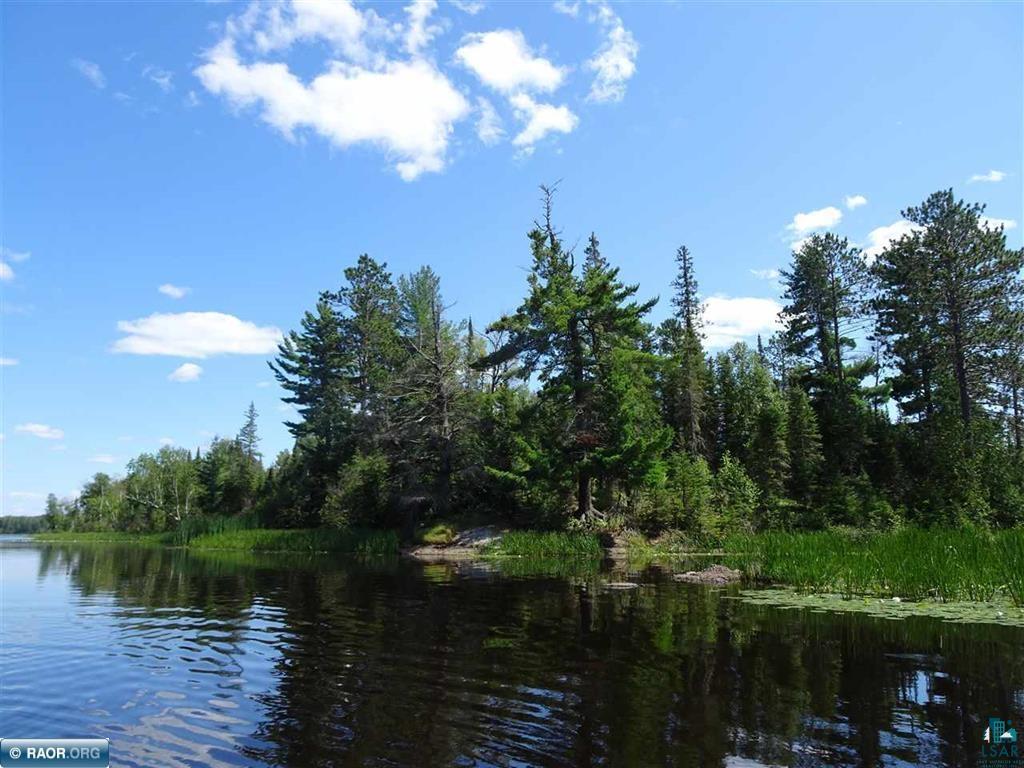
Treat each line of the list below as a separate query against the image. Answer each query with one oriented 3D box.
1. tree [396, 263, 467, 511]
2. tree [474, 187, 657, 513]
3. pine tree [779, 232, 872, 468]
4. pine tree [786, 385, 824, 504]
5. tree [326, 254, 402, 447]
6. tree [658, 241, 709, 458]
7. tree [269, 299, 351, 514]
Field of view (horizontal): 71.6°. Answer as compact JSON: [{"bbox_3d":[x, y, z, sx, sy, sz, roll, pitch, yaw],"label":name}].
[{"bbox_3d":[-4.623,0.113,40.325,4.084,14.361,3.880,0,-12,0],"label":"tree"},{"bbox_3d":[3.090,-2.136,38.241,9.994,18.436,7.995,0,-12,0],"label":"tree"},{"bbox_3d":[19.013,-1.650,42.736,5.665,15.969,5.382,0,-12,0],"label":"pine tree"},{"bbox_3d":[14.885,3.099,36.128,1.832,6.279,1.832,0,-12,0],"label":"pine tree"},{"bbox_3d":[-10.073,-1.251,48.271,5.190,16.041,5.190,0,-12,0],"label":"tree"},{"bbox_3d":[10.591,-1.434,43.712,3.088,15.242,3.088,0,-12,0],"label":"tree"},{"bbox_3d":[-12.735,1.202,44.695,5.157,13.799,4.899,0,-12,0],"label":"tree"}]

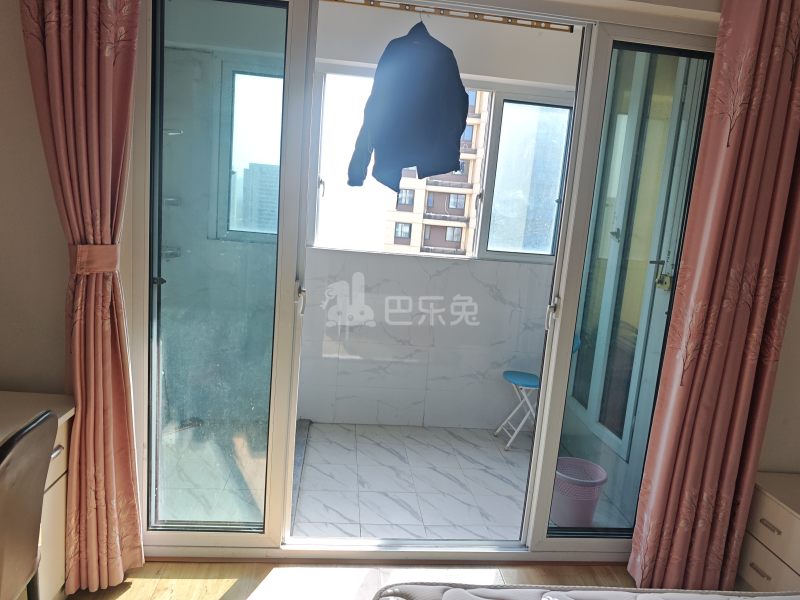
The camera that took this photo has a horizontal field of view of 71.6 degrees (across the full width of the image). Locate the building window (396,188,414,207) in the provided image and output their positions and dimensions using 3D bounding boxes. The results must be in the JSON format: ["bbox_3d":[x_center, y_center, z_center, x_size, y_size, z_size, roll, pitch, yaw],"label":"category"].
[{"bbox_3d":[0.497,-8.779,47.527,1.480,1.320,0.150,4,9,-6],"label":"building window"}]

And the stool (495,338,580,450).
[{"bbox_3d":[0.893,0.583,3.609,0.455,0.776,0.320,4,9,-6],"label":"stool"}]

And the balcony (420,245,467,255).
[{"bbox_3d":[3.881,-4.398,49.015,3.950,0.620,1.100,4,9,-6],"label":"balcony"}]

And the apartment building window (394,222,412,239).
[{"bbox_3d":[0.312,-6.202,49.500,1.470,1.320,0.150,5,9,-3],"label":"apartment building window"}]

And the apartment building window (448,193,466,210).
[{"bbox_3d":[5.214,-8.932,50.300,1.470,1.420,0.150,5,9,-3],"label":"apartment building window"}]

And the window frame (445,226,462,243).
[{"bbox_3d":[4.852,-5.892,49.753,1.460,1.300,0.150,4,9,-6],"label":"window frame"}]

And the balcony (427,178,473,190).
[{"bbox_3d":[4.341,-10.020,48.095,3.950,0.650,1.100,4,9,-6],"label":"balcony"}]

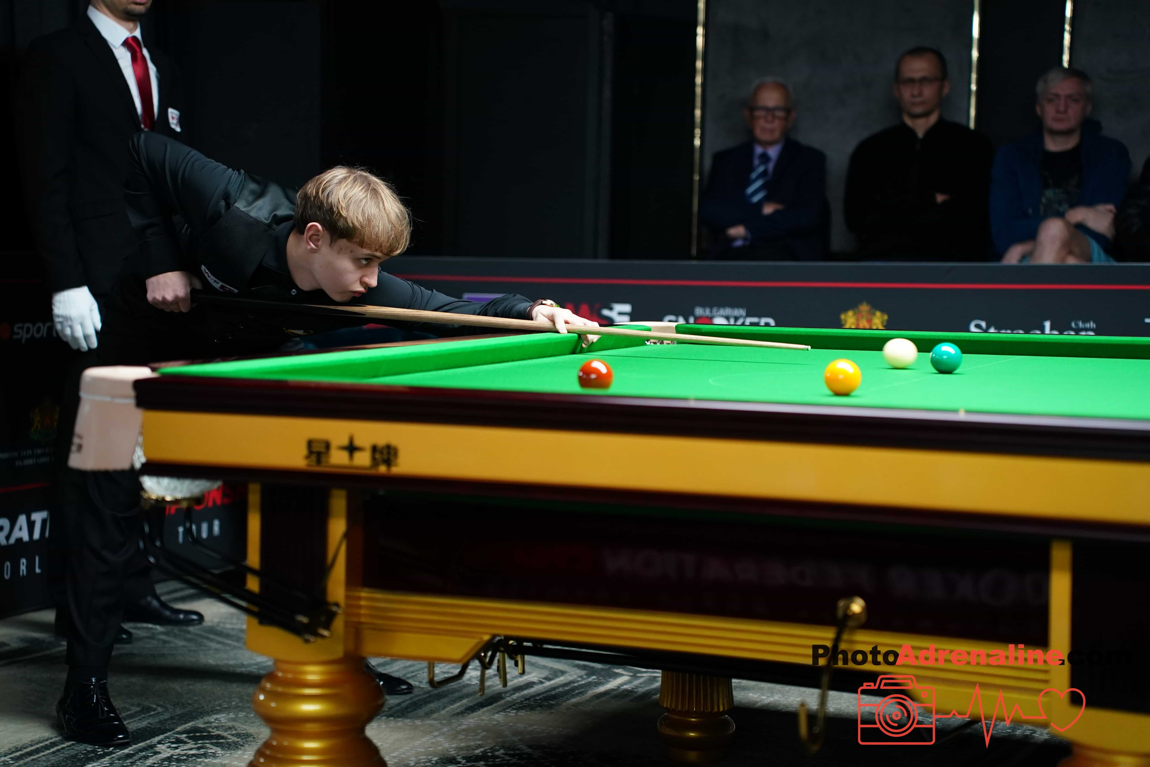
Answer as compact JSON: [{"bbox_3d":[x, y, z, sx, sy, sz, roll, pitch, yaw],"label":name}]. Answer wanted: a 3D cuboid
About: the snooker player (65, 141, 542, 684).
[{"bbox_3d":[-0.417,0.110,4.933,1.270,1.250,0.800,4,5,39],"label":"snooker player"}]

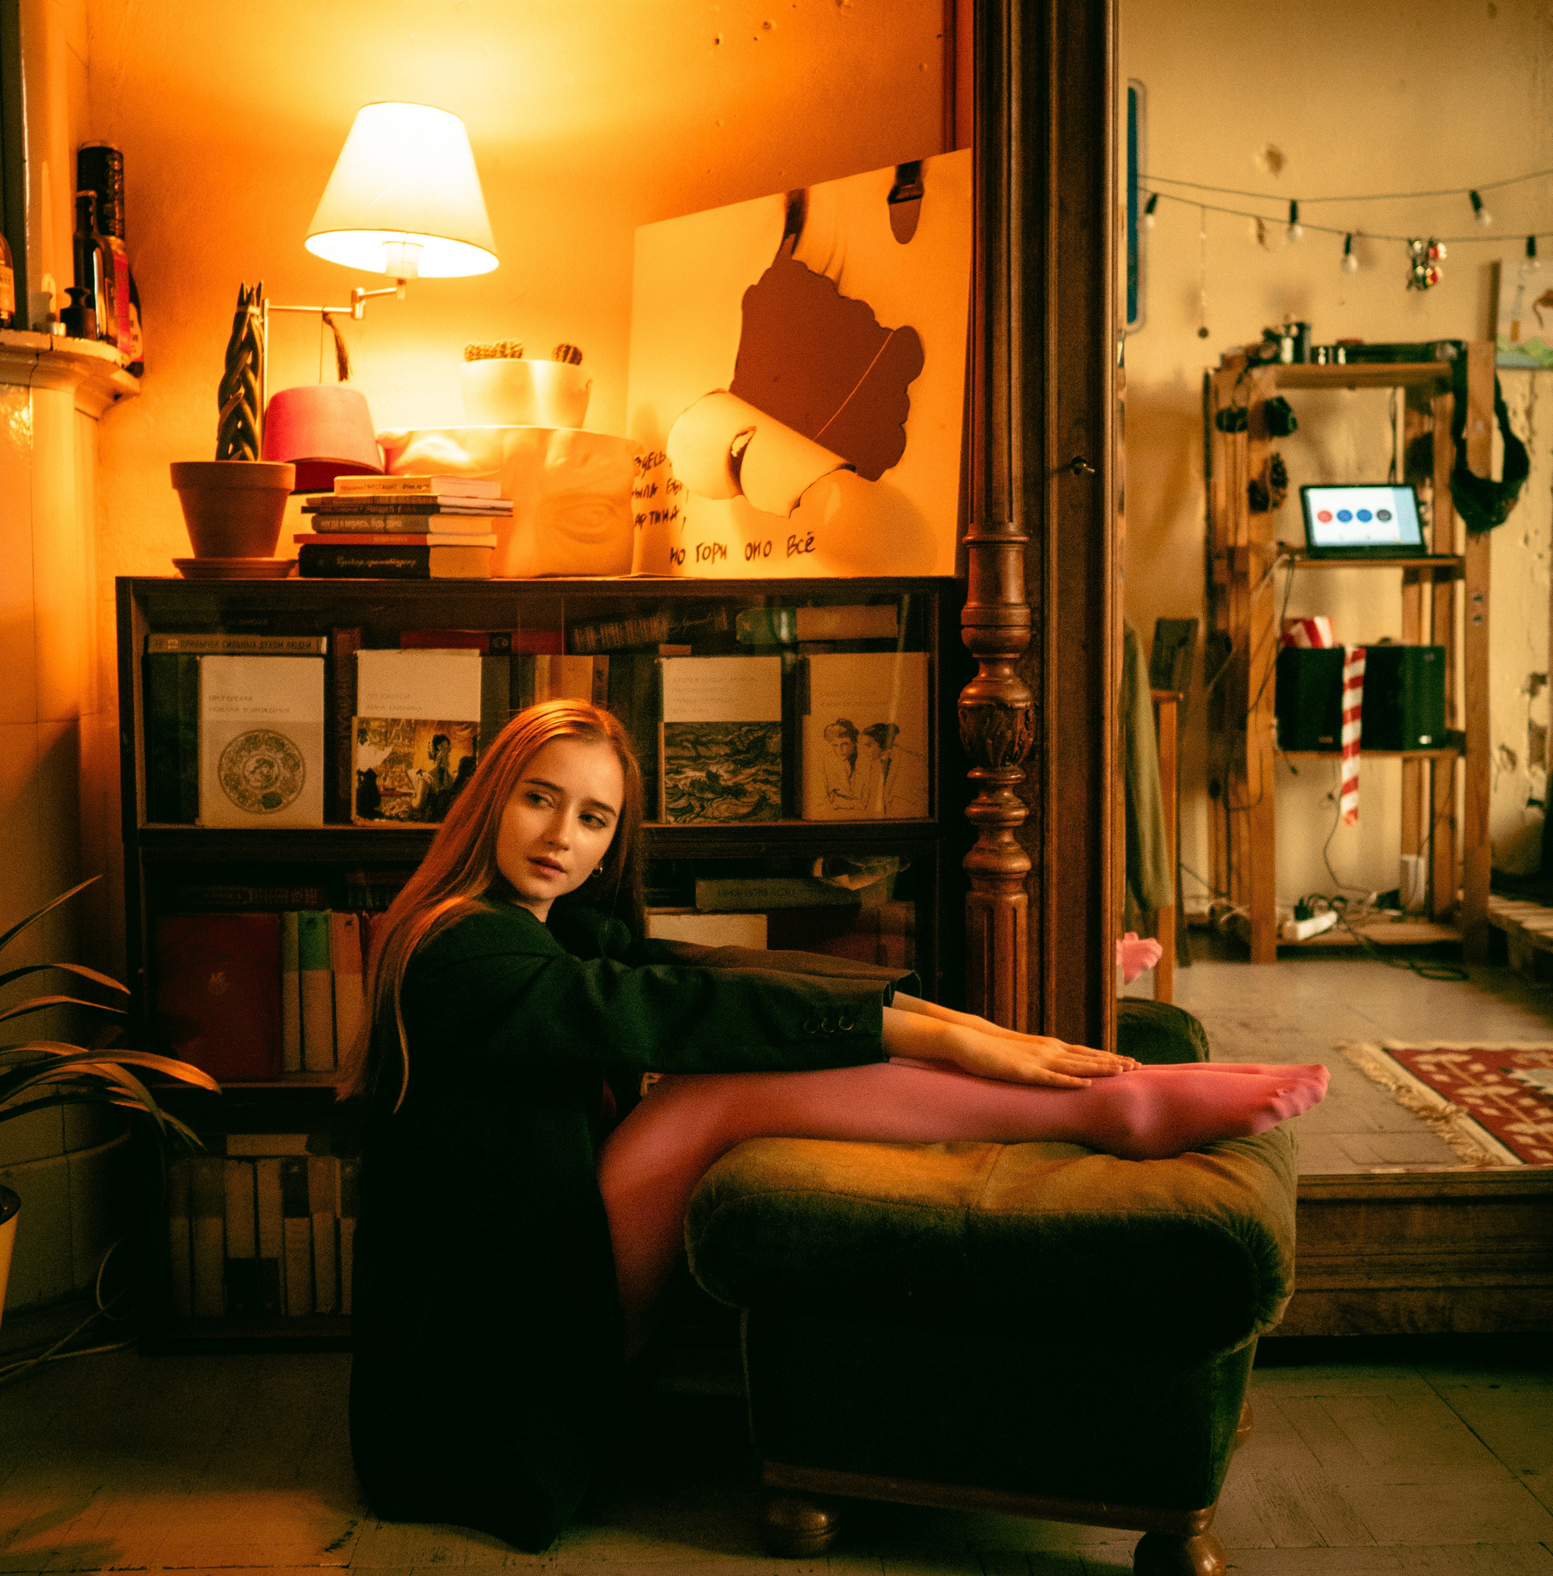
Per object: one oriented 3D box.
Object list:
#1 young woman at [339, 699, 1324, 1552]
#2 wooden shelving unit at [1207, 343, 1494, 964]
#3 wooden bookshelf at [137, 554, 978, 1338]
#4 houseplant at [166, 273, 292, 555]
[{"bbox_3d":[0.057,0.305,2.082,0.940,0.797,0.460,0,3,8],"label":"young woman"},{"bbox_3d":[1.612,-0.374,5.790,0.678,1.691,0.460,-1,3,-4],"label":"wooden shelving unit"},{"bbox_3d":[-0.285,0.205,2.646,1.008,0.935,0.360,-1,3,-3],"label":"wooden bookshelf"},{"bbox_3d":[-0.681,-0.456,2.537,0.155,0.348,0.155,0,3,0],"label":"houseplant"}]

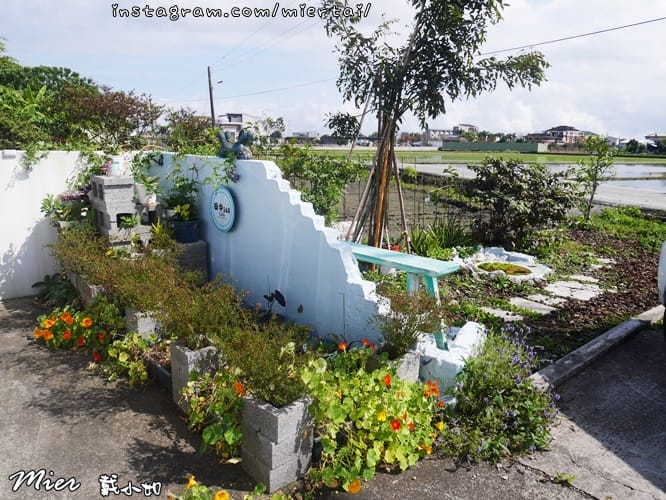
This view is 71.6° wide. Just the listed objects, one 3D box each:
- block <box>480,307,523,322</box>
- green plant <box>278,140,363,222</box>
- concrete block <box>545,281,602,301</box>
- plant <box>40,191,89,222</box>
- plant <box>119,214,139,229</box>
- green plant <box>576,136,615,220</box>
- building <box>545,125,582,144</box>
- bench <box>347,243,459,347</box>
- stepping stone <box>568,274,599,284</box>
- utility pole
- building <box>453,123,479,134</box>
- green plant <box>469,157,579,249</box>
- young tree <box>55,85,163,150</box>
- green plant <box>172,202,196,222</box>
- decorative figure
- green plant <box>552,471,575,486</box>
[{"bbox_3d":[1.469,0.550,3.960,0.176,0.059,0.362,-5,14,-23],"label":"block"},{"bbox_3d":[-0.172,-0.950,6.914,1.371,1.391,1.077,0,13,0],"label":"green plant"},{"bbox_3d":[2.520,0.419,4.812,0.546,0.060,0.475,-10,17,-39],"label":"concrete block"},{"bbox_3d":[-2.543,-0.412,4.375,0.450,0.304,0.392,-7,15,-29],"label":"plant"},{"bbox_3d":[-1.814,-0.253,4.097,0.170,0.120,0.130,-6,14,-23],"label":"plant"},{"bbox_3d":[5.017,-1.367,8.828,0.715,1.626,0.666,7,15,29],"label":"green plant"},{"bbox_3d":[84.858,-41.417,170.047,12.500,9.300,10.500,6,14,25],"label":"building"},{"bbox_3d":[0.469,0.277,3.593,0.350,0.485,1.120,-9,16,-34],"label":"bench"},{"bbox_3d":[2.742,0.312,5.011,0.196,0.049,0.323,-9,15,-34],"label":"stepping stone"},{"bbox_3d":[-10.530,-11.761,40.395,0.300,8.075,0.300,-3,13,1],"label":"utility pole"},{"bbox_3d":[58.522,-49.909,204.009,11.000,11.000,9.000,4,13,15],"label":"building"},{"bbox_3d":[2.813,-0.701,6.820,1.518,1.293,1.273,5,14,22],"label":"green plant"},{"bbox_3d":[-3.983,-1.610,8.351,1.900,2.550,1.700,0,13,0],"label":"young tree"},{"bbox_3d":[-1.506,-0.378,4.654,0.235,0.196,0.225,-4,13,-18],"label":"green plant"},{"bbox_3d":[-0.903,-0.977,4.277,0.294,0.294,0.245,-6,14,-23],"label":"decorative figure"},{"bbox_3d":[1.085,1.073,2.184,0.105,0.055,0.080,0,13,0],"label":"green plant"}]

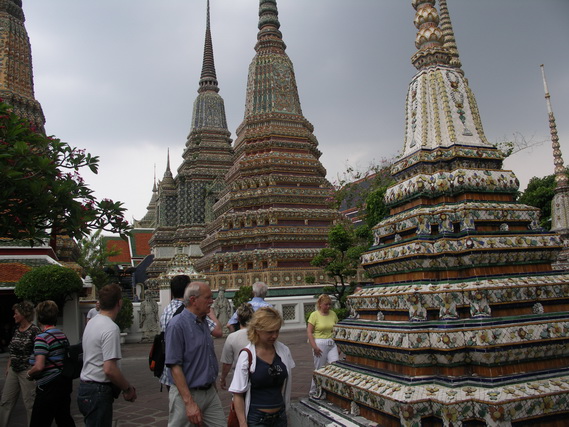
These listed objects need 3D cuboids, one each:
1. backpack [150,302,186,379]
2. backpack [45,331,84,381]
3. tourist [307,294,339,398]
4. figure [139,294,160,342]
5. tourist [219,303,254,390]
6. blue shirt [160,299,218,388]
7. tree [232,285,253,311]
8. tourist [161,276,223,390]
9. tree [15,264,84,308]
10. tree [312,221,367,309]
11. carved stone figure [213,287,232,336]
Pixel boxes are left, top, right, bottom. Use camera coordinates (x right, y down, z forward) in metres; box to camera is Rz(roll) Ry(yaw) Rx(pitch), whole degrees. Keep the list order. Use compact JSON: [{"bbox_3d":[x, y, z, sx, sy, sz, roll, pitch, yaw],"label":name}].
[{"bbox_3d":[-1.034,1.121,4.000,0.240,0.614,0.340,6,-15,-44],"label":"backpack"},{"bbox_3d":[-1.823,1.208,3.848,0.300,0.369,0.180,5,-14,-40],"label":"backpack"},{"bbox_3d":[0.622,2.144,7.554,0.500,1.604,0.420,-1,-11,-17],"label":"tourist"},{"bbox_3d":[-6.079,4.736,20.729,0.950,2.136,0.750,-1,-11,-14],"label":"figure"},{"bbox_3d":[-0.405,1.661,4.432,0.500,1.566,0.360,-5,-10,6],"label":"tourist"},{"bbox_3d":[-0.855,1.155,4.101,0.520,0.756,0.360,-10,-12,29],"label":"blue shirt"},{"bbox_3d":[-1.716,3.974,19.941,1.150,1.774,1.100,-1,-11,-14],"label":"tree"},{"bbox_3d":[-0.808,1.473,4.021,0.560,1.840,0.420,-10,-12,29],"label":"tourist"},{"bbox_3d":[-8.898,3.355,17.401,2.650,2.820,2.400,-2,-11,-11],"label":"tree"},{"bbox_3d":[2.247,2.417,18.951,2.200,3.954,2.000,-1,-11,-14],"label":"tree"},{"bbox_3d":[-2.871,4.561,21.324,0.950,2.270,0.750,-1,-11,-14],"label":"carved stone figure"}]

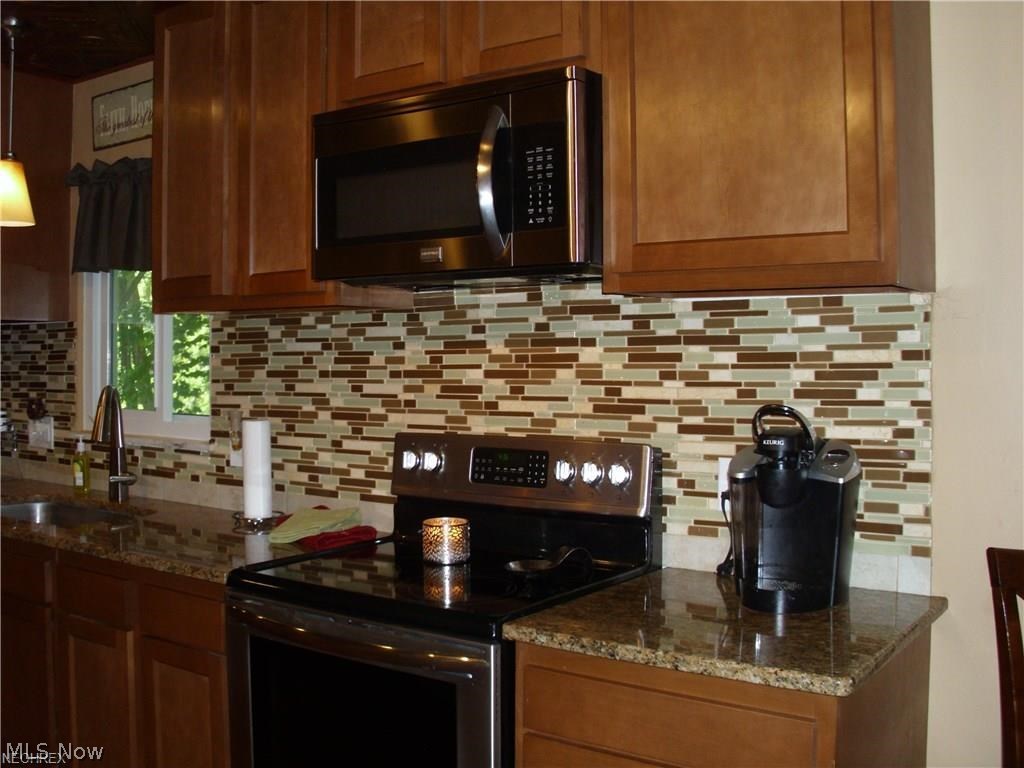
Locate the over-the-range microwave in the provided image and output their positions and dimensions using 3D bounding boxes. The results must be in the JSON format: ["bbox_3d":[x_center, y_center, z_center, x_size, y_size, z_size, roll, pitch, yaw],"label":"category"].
[{"bbox_3d":[-0.062,-0.441,2.588,0.755,0.413,0.410,1,2,36],"label":"over-the-range microwave"}]

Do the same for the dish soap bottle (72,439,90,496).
[{"bbox_3d":[-1.480,0.282,3.856,0.060,0.192,0.050,0,2,14],"label":"dish soap bottle"}]

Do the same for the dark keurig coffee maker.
[{"bbox_3d":[0.577,0.234,2.228,0.238,0.395,0.268,1,2,26],"label":"dark keurig coffee maker"}]

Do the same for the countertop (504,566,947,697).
[{"bbox_3d":[0.430,0.446,2.123,0.645,0.031,0.637,1,2,36],"label":"countertop"}]

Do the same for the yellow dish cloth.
[{"bbox_3d":[-0.517,0.375,2.983,0.175,0.070,0.250,1,2,36],"label":"yellow dish cloth"}]

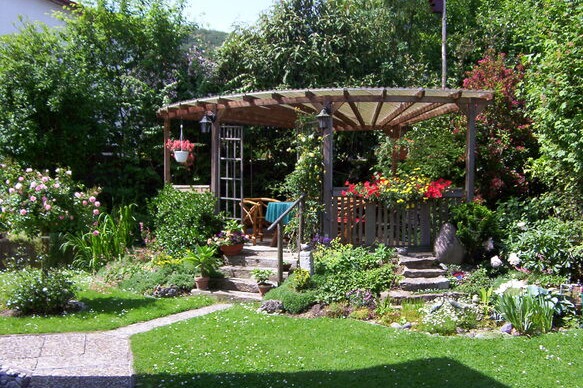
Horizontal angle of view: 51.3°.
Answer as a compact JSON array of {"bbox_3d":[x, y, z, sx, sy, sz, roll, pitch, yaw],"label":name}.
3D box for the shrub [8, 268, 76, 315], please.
[{"bbox_3d":[-3.456,1.348,8.400,0.940,0.580,0.840,0,3,0],"label":"shrub"}]

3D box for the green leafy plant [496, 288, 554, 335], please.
[{"bbox_3d":[2.722,1.360,7.100,0.620,0.450,0.460,0,4,0],"label":"green leafy plant"}]

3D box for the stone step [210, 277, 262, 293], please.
[{"bbox_3d":[-0.818,1.315,8.720,0.760,0.120,0.400,1,4,20],"label":"stone step"}]

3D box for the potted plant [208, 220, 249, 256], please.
[{"bbox_3d":[-0.974,0.673,9.400,0.600,0.540,0.540,0,3,0],"label":"potted plant"}]

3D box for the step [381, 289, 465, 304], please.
[{"bbox_3d":[1.832,1.449,8.500,1.150,0.120,0.380,0,4,-7],"label":"step"}]

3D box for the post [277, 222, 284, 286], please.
[{"bbox_3d":[-0.154,0.839,8.500,0.085,0.880,0.085,0,1,0],"label":"post"}]

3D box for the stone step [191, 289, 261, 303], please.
[{"bbox_3d":[-0.877,1.429,8.600,1.100,0.140,0.420,1,1,21],"label":"stone step"}]

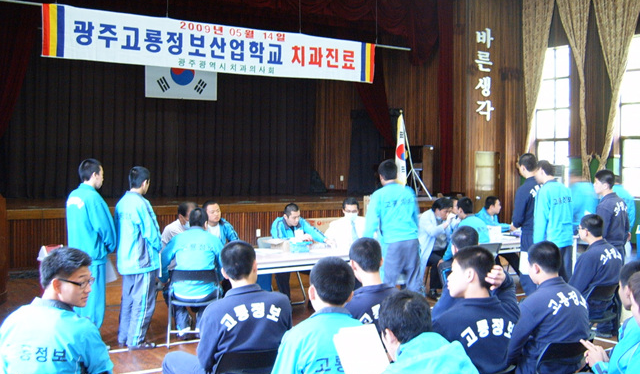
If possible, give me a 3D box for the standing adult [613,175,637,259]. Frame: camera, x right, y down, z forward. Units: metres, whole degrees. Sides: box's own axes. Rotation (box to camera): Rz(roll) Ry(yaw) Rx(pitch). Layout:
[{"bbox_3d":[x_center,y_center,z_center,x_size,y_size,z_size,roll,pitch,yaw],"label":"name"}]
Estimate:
[{"bbox_3d":[4.085,0.620,9.300,0.500,1.640,0.370,-1,2,-27],"label":"standing adult"}]

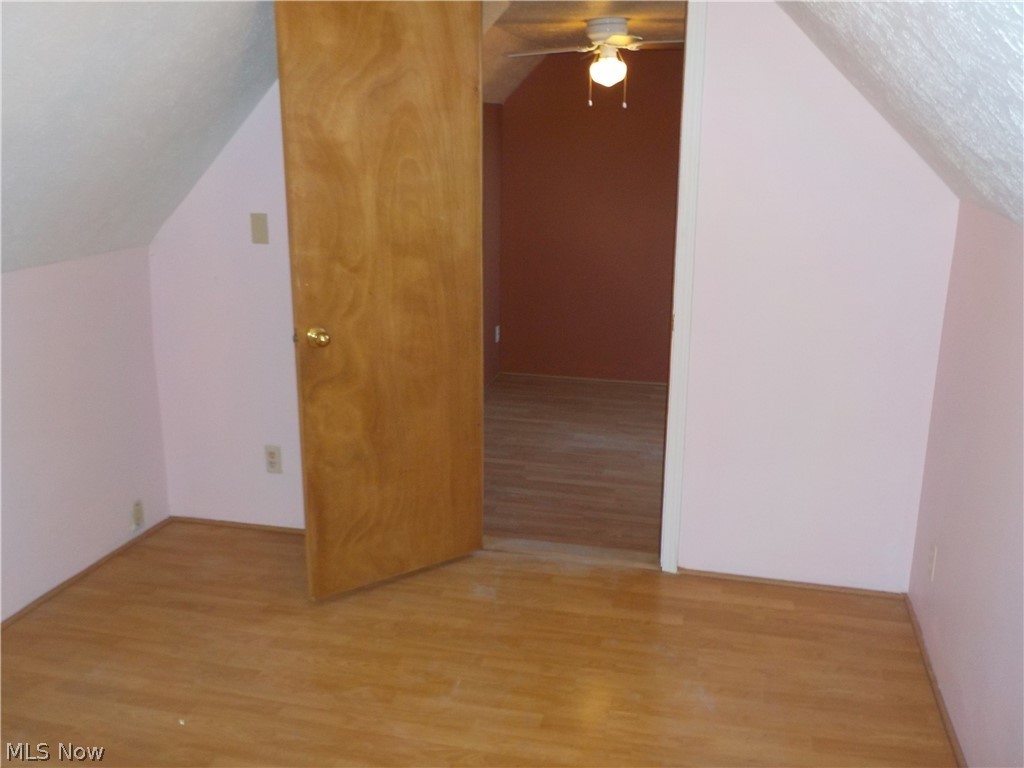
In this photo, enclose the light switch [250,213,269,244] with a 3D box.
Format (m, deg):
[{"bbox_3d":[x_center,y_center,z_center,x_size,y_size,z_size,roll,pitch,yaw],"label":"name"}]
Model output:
[{"bbox_3d":[-0.949,-0.585,3.347,0.070,0.115,0.008,4,15,13],"label":"light switch"}]

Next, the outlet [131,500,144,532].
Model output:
[{"bbox_3d":[-1.495,0.527,3.544,0.010,0.115,0.070,4,15,13],"label":"outlet"}]

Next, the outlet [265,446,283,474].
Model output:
[{"bbox_3d":[-0.960,0.307,3.576,0.070,0.115,0.010,4,15,13],"label":"outlet"}]

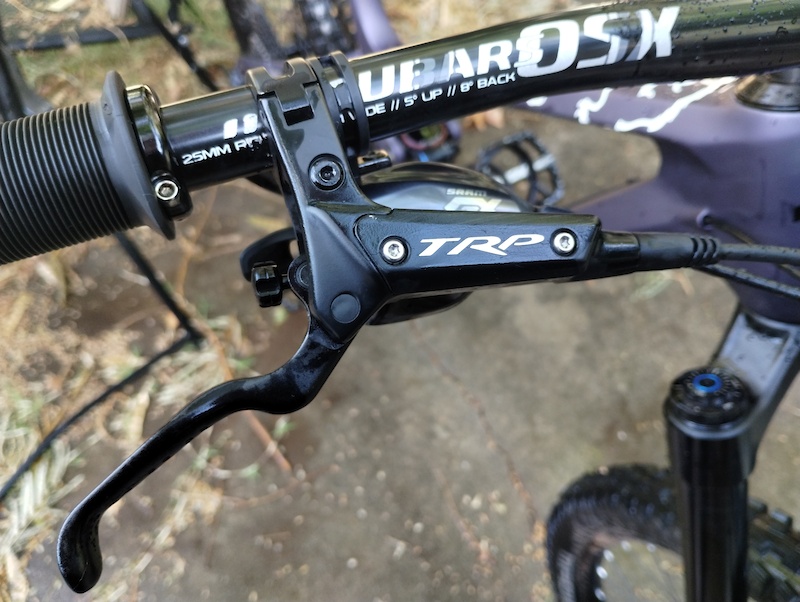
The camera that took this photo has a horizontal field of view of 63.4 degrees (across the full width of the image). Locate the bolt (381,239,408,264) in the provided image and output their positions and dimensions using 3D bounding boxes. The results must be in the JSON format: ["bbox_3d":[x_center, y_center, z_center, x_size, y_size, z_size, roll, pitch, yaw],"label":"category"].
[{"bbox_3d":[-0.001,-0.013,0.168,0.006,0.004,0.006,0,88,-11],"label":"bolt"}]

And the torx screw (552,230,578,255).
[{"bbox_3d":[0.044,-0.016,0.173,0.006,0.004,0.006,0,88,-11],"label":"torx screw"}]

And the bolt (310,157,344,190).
[{"bbox_3d":[-0.019,-0.033,0.170,0.009,0.005,0.009,0,88,-11],"label":"bolt"}]

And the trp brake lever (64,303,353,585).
[{"bbox_3d":[-0.047,0.034,0.165,0.097,0.013,0.022,-40,95,-10],"label":"trp brake lever"}]

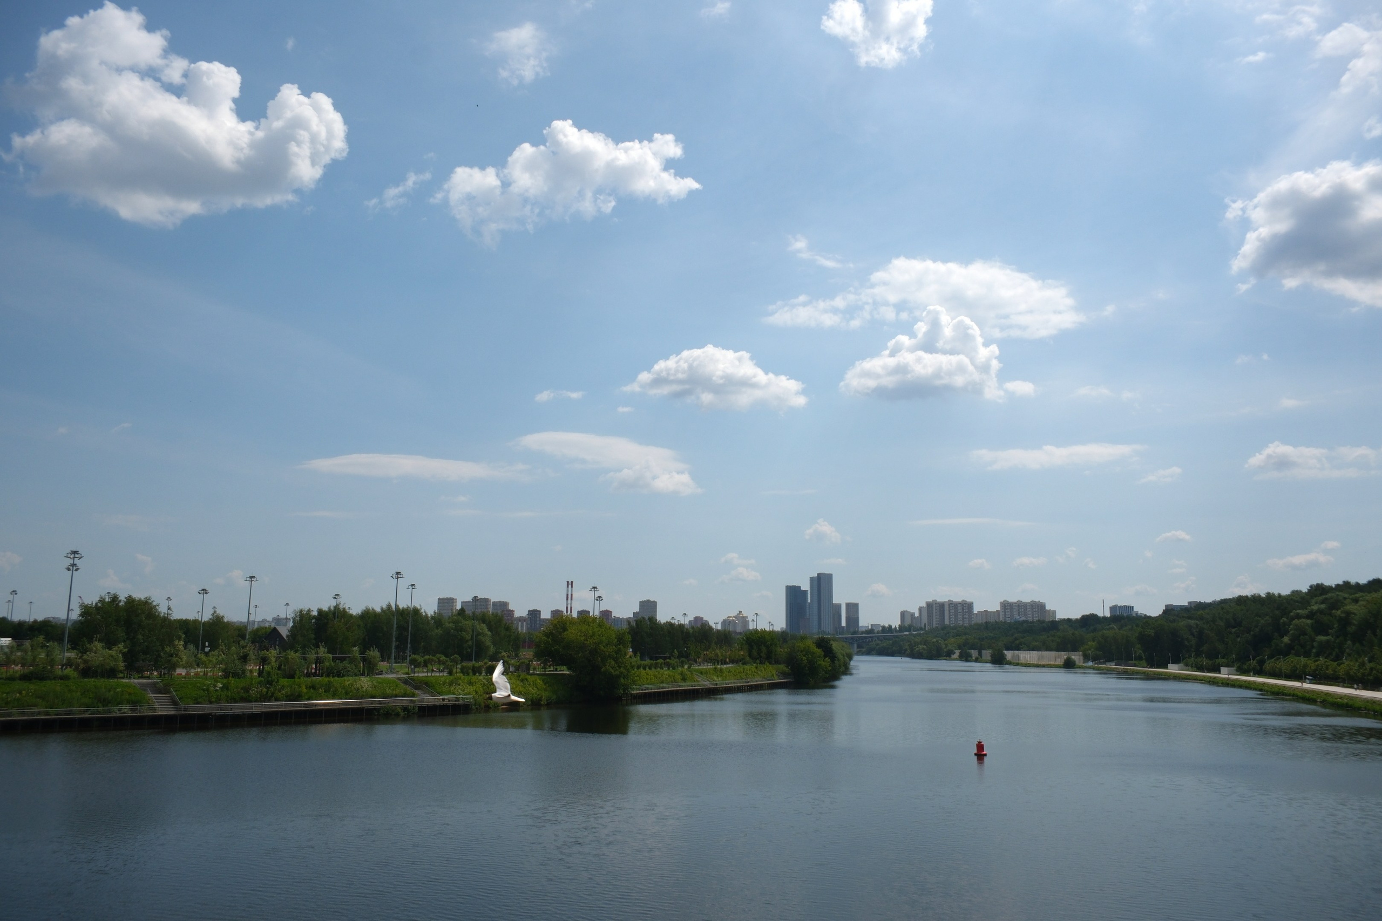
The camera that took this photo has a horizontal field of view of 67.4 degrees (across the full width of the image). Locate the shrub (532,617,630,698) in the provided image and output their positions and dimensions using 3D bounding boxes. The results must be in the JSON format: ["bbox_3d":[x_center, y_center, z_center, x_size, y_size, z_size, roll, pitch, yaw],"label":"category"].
[{"bbox_3d":[-24.651,45.424,237.813,22.790,19.322,19.000,1,-10,-6],"label":"shrub"}]

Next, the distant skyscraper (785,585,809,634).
[{"bbox_3d":[225.509,325.717,2189.435,50.417,122.000,38.000,-1,-10,6],"label":"distant skyscraper"}]

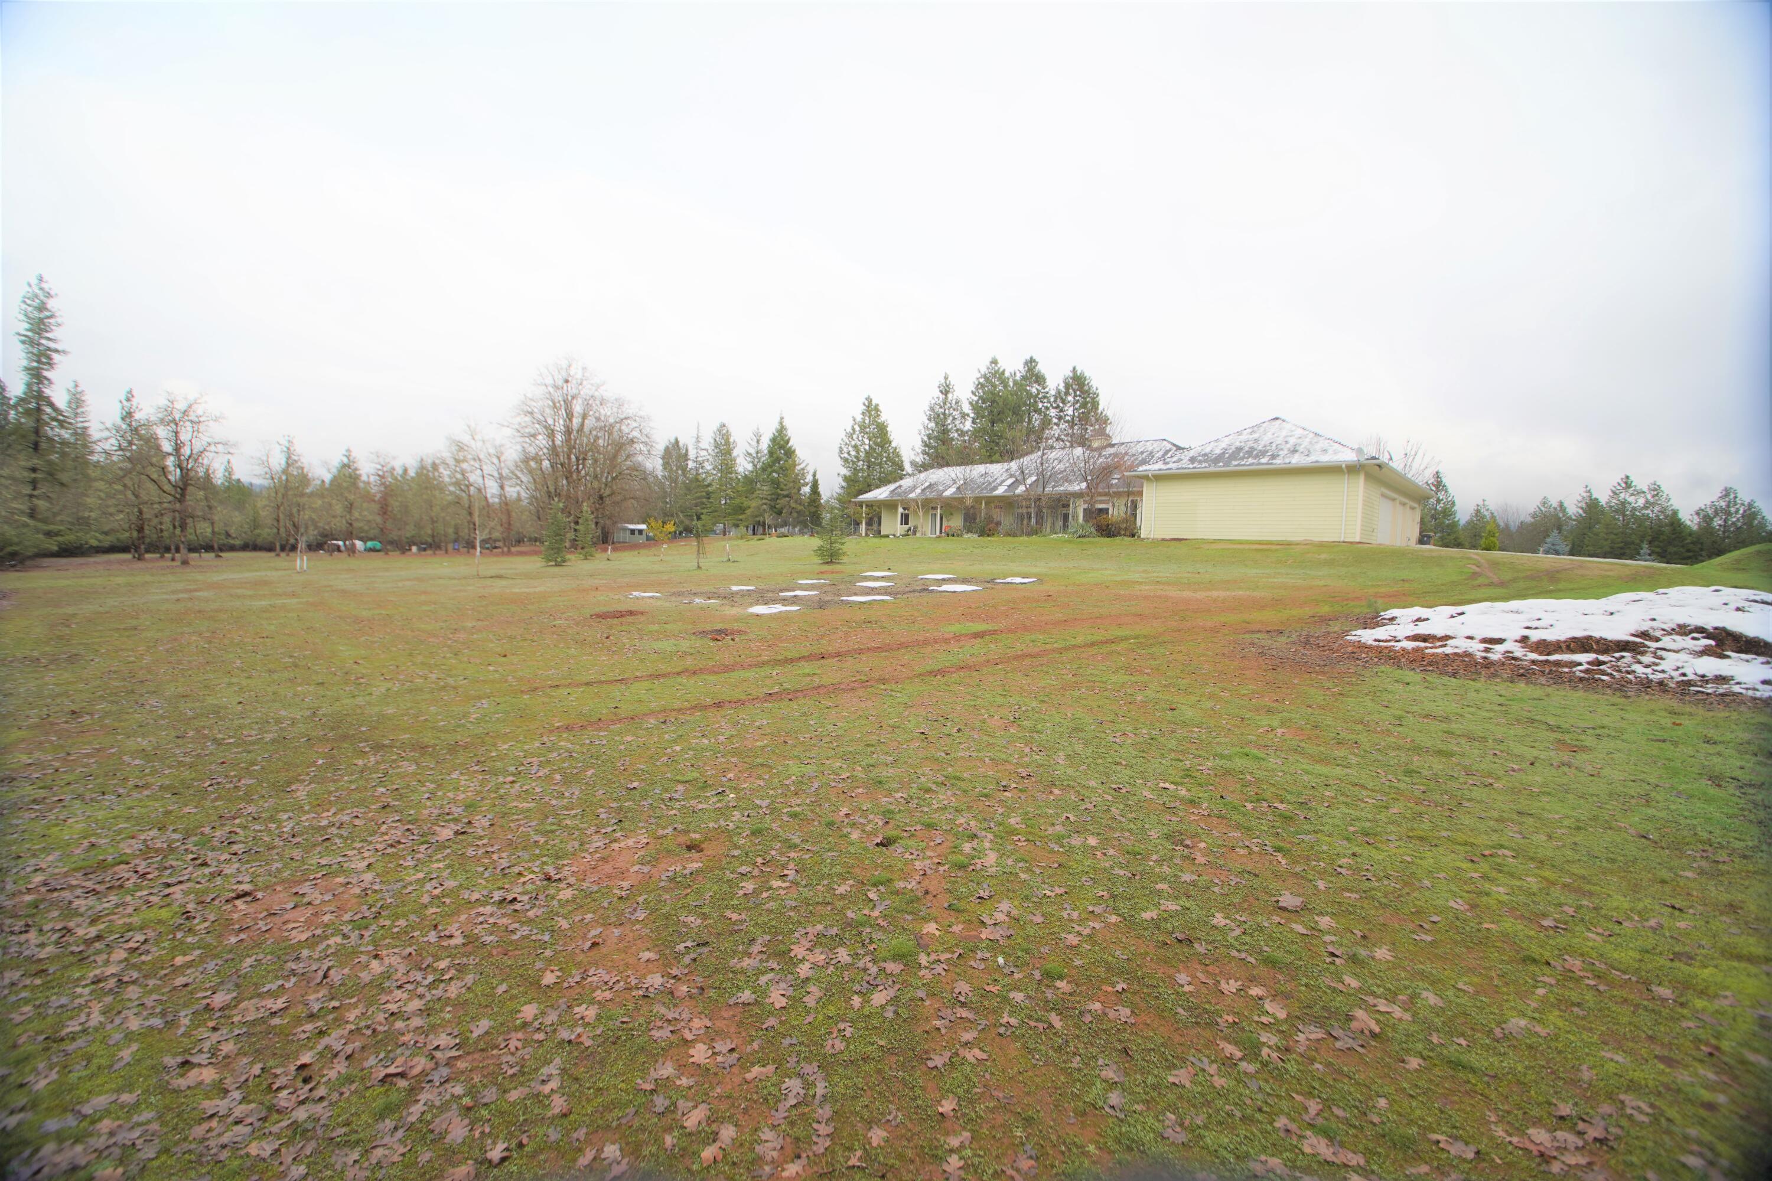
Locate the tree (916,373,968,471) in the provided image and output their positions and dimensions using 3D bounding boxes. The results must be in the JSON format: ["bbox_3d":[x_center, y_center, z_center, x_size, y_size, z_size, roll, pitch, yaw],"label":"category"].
[{"bbox_3d":[6.047,-14.559,69.000,6.200,17.470,6.200,1,4,0],"label":"tree"}]

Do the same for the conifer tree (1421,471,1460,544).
[{"bbox_3d":[51.872,-7.661,60.000,4.200,7.010,4.200,1,4,0],"label":"conifer tree"}]

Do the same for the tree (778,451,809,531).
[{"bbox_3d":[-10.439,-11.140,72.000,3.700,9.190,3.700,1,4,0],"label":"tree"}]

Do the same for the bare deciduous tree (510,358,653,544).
[{"bbox_3d":[-29.511,-13.098,61.298,13.800,17.930,13.800,1,4,0],"label":"bare deciduous tree"}]

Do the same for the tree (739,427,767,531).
[{"bbox_3d":[-15.293,-12.811,74.000,3.600,12.170,3.600,1,4,0],"label":"tree"}]

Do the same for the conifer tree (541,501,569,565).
[{"bbox_3d":[-17.507,-2.999,33.869,1.500,3.360,1.500,1,4,0],"label":"conifer tree"}]

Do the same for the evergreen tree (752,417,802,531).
[{"bbox_3d":[-12.005,-12.719,71.491,5.600,13.010,5.600,1,4,0],"label":"evergreen tree"}]

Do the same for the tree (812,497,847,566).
[{"bbox_3d":[-2.292,-2.423,26.395,1.400,2.670,1.400,1,4,0],"label":"tree"}]

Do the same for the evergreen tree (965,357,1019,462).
[{"bbox_3d":[12.559,-16.203,73.193,7.000,20.620,7.000,1,4,0],"label":"evergreen tree"}]

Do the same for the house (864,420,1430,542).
[{"bbox_3d":[13.774,-7.648,48.748,41.690,7.620,23.180,6,6,45],"label":"house"}]

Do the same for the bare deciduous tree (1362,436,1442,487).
[{"bbox_3d":[42.494,-8.258,53.000,6.600,9.180,6.600,1,4,0],"label":"bare deciduous tree"}]

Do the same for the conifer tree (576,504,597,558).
[{"bbox_3d":[-18.188,-3.612,38.869,1.300,3.350,1.300,1,4,0],"label":"conifer tree"}]

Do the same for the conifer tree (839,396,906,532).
[{"bbox_3d":[-1.320,-11.947,61.000,6.400,13.070,6.400,1,4,0],"label":"conifer tree"}]

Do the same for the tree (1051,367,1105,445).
[{"bbox_3d":[20.081,-14.354,67.000,5.800,17.980,5.800,1,4,0],"label":"tree"}]

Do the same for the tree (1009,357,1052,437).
[{"bbox_3d":[15.454,-15.454,69.000,5.400,19.560,5.400,1,4,0],"label":"tree"}]

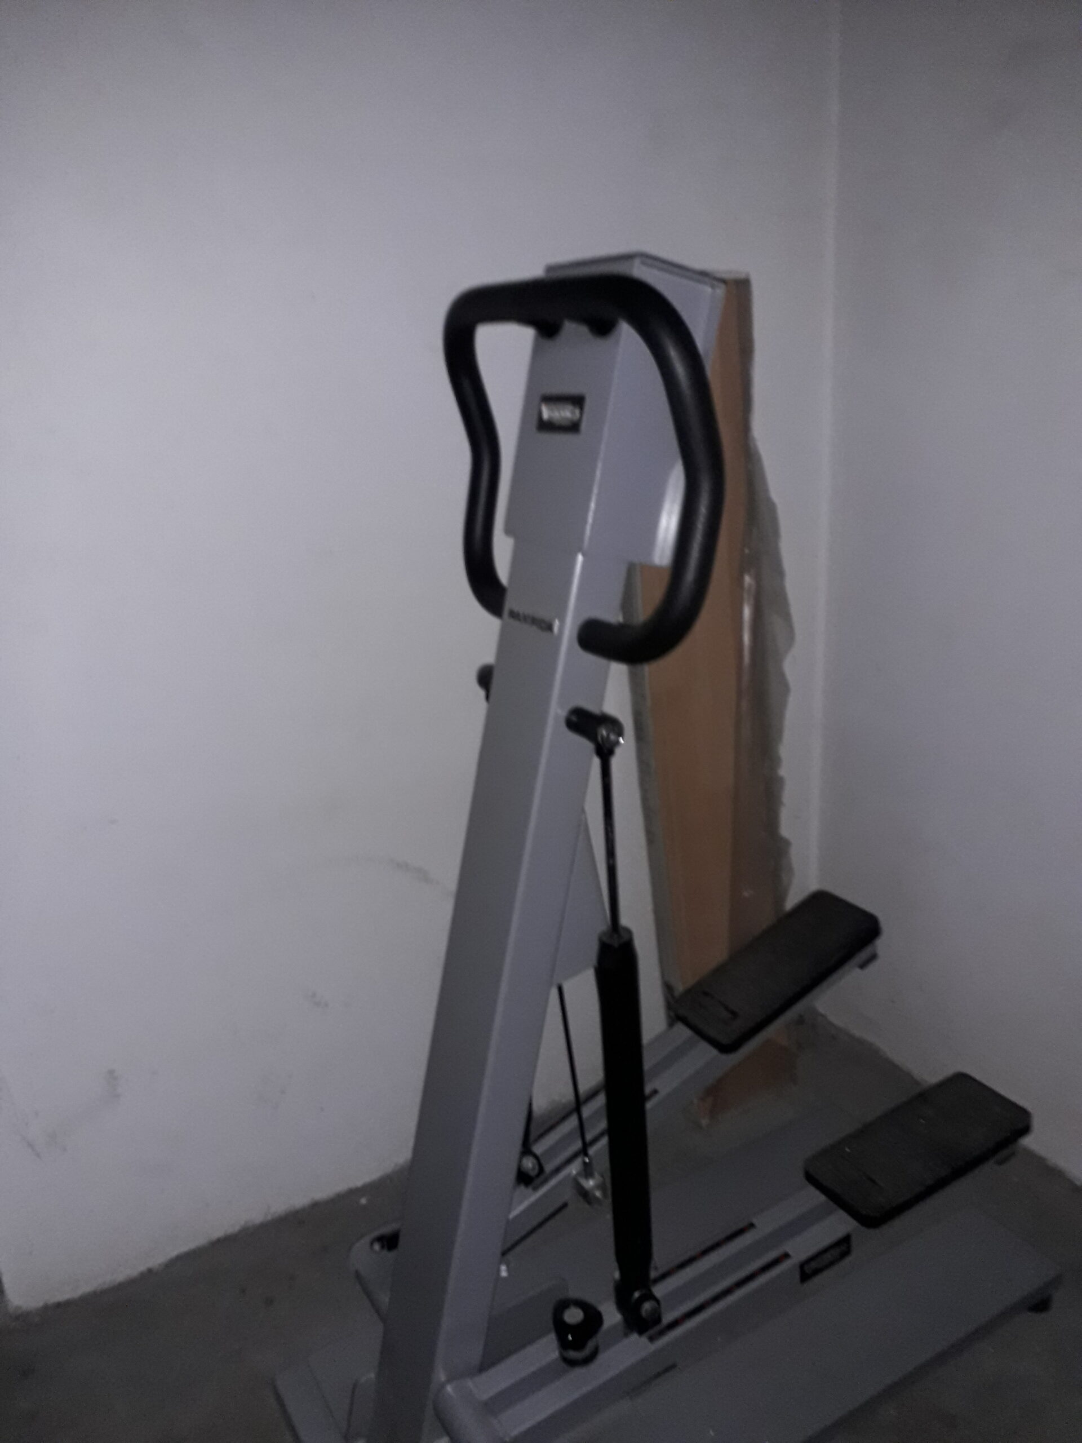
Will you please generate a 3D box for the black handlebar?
[{"bbox_3d":[0.014,-0.256,1.127,0.090,0.345,0.461,-12,20,-26],"label":"black handlebar"}]

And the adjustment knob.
[{"bbox_3d":[0.040,0.675,1.244,0.050,0.052,0.050,-12,20,-26],"label":"adjustment knob"}]

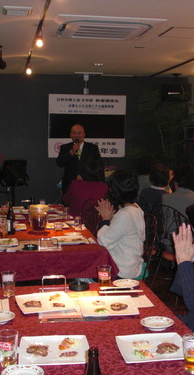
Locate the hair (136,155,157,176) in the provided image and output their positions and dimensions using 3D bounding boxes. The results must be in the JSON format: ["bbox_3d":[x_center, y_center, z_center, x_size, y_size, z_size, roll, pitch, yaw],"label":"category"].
[{"bbox_3d":[0.543,-0.236,5.700,0.190,0.220,0.210,-2,6,-24],"label":"hair"}]

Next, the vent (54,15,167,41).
[{"bbox_3d":[0.063,-1.514,4.980,0.950,0.050,0.950,-1,5,-10],"label":"vent"}]

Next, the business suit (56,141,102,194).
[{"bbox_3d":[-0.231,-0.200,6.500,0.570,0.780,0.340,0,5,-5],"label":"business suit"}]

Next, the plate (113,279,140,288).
[{"bbox_3d":[0.169,0.551,2.971,0.150,0.028,0.150,0,6,0],"label":"plate"}]

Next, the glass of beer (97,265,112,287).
[{"bbox_3d":[0.042,0.494,2.924,0.073,0.109,0.073,0,5,0],"label":"glass of beer"}]

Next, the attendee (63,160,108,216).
[{"bbox_3d":[-0.162,0.351,5.541,0.460,1.327,0.600,-5,8,-44],"label":"attendee"}]

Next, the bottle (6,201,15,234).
[{"bbox_3d":[-0.747,0.263,4.496,0.075,0.282,0.075,0,5,0],"label":"bottle"}]

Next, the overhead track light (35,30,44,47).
[{"bbox_3d":[-0.443,-1.152,4.020,0.060,0.125,0.060,-1,6,-10],"label":"overhead track light"}]

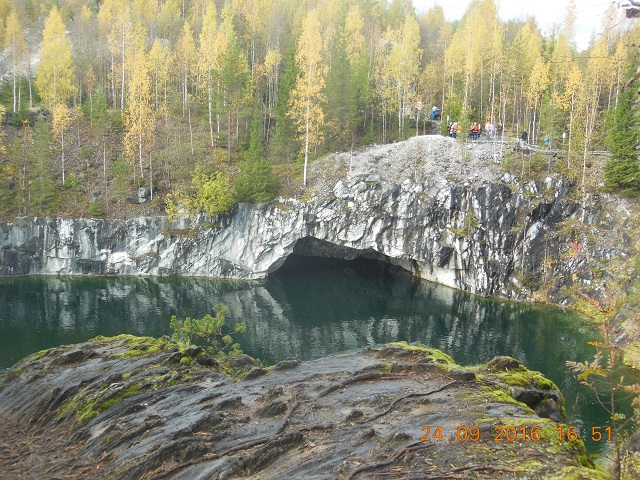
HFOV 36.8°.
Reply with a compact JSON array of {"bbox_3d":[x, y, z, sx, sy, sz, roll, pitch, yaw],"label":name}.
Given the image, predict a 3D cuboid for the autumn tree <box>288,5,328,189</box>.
[{"bbox_3d":[-1.160,-13.190,89.020,3.520,16.300,3.410,1,9,-1],"label":"autumn tree"}]

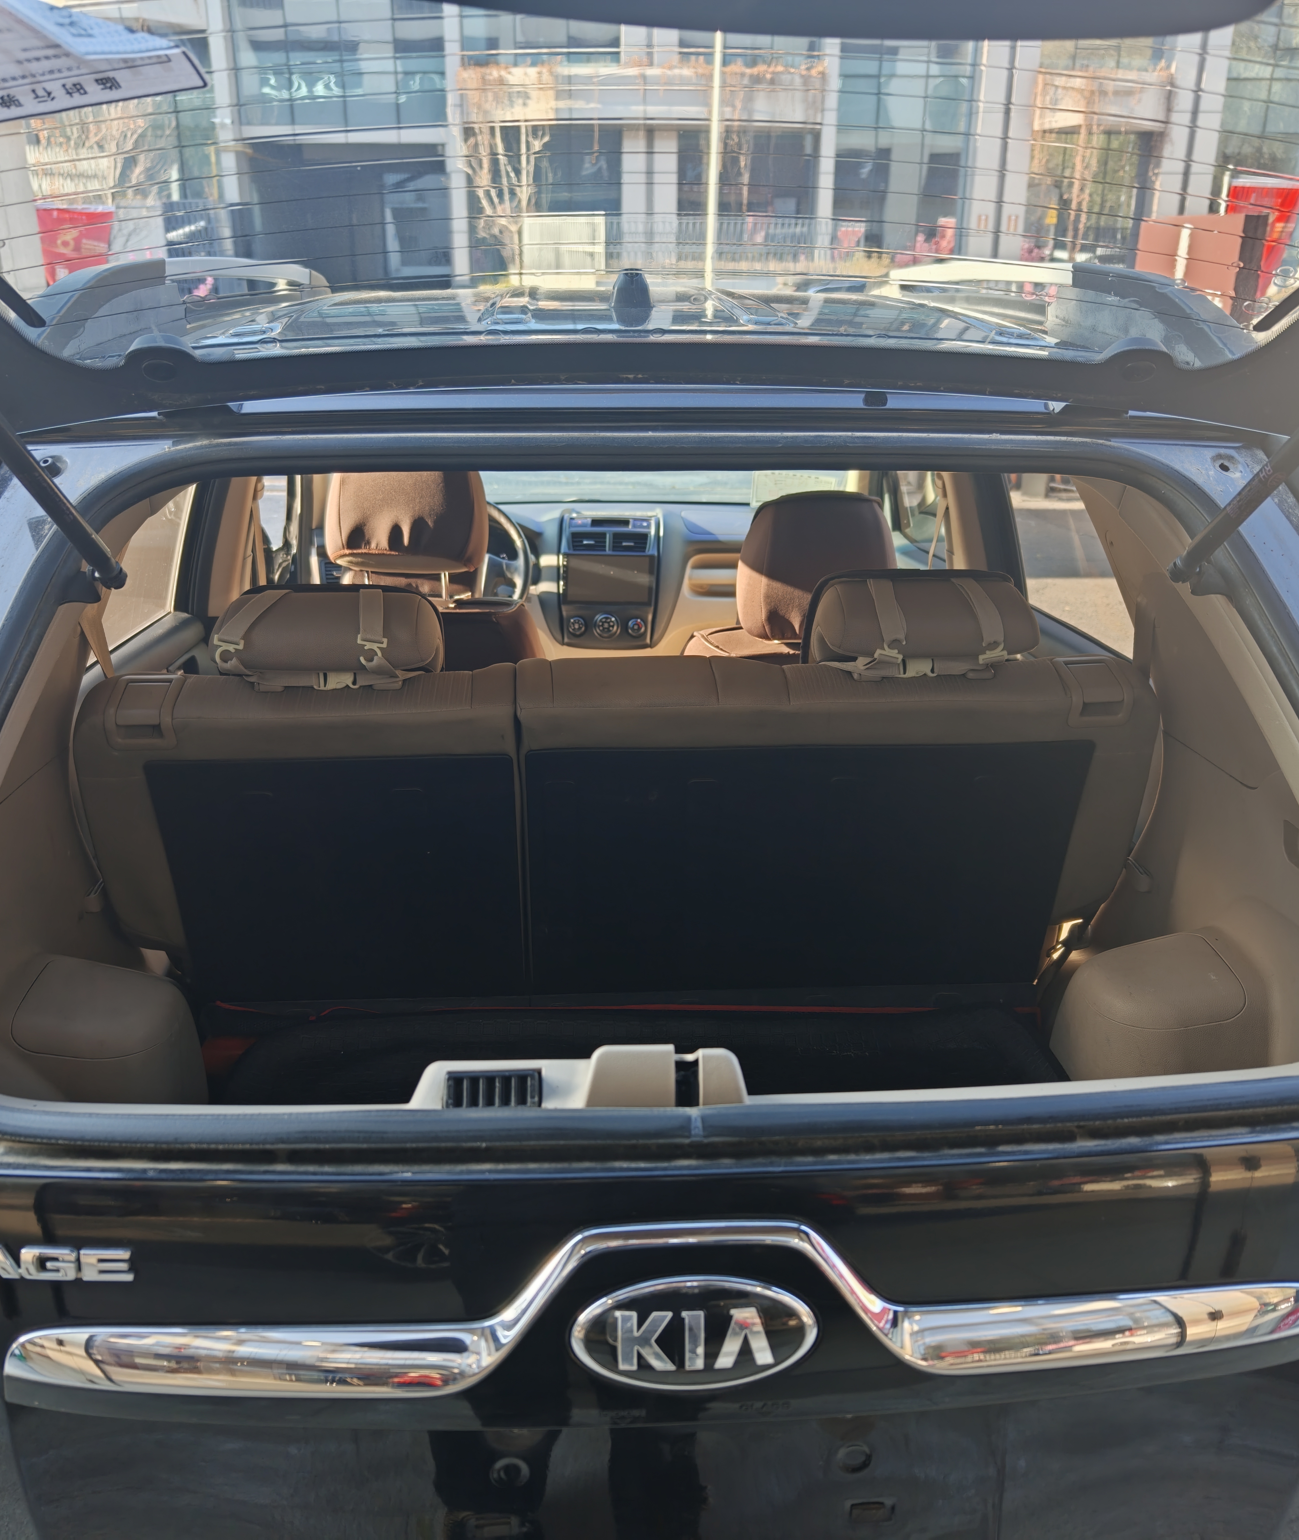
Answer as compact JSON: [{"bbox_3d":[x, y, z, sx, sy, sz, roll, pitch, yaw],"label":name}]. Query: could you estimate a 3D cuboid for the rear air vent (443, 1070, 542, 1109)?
[{"bbox_3d":[-0.100,0.207,0.870,0.061,0.030,0.020,-1,-19,-3],"label":"rear air vent"}]

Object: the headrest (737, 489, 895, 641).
[{"bbox_3d":[0.292,-0.360,2.400,0.272,0.240,0.130,-1,29,-3],"label":"headrest"}]

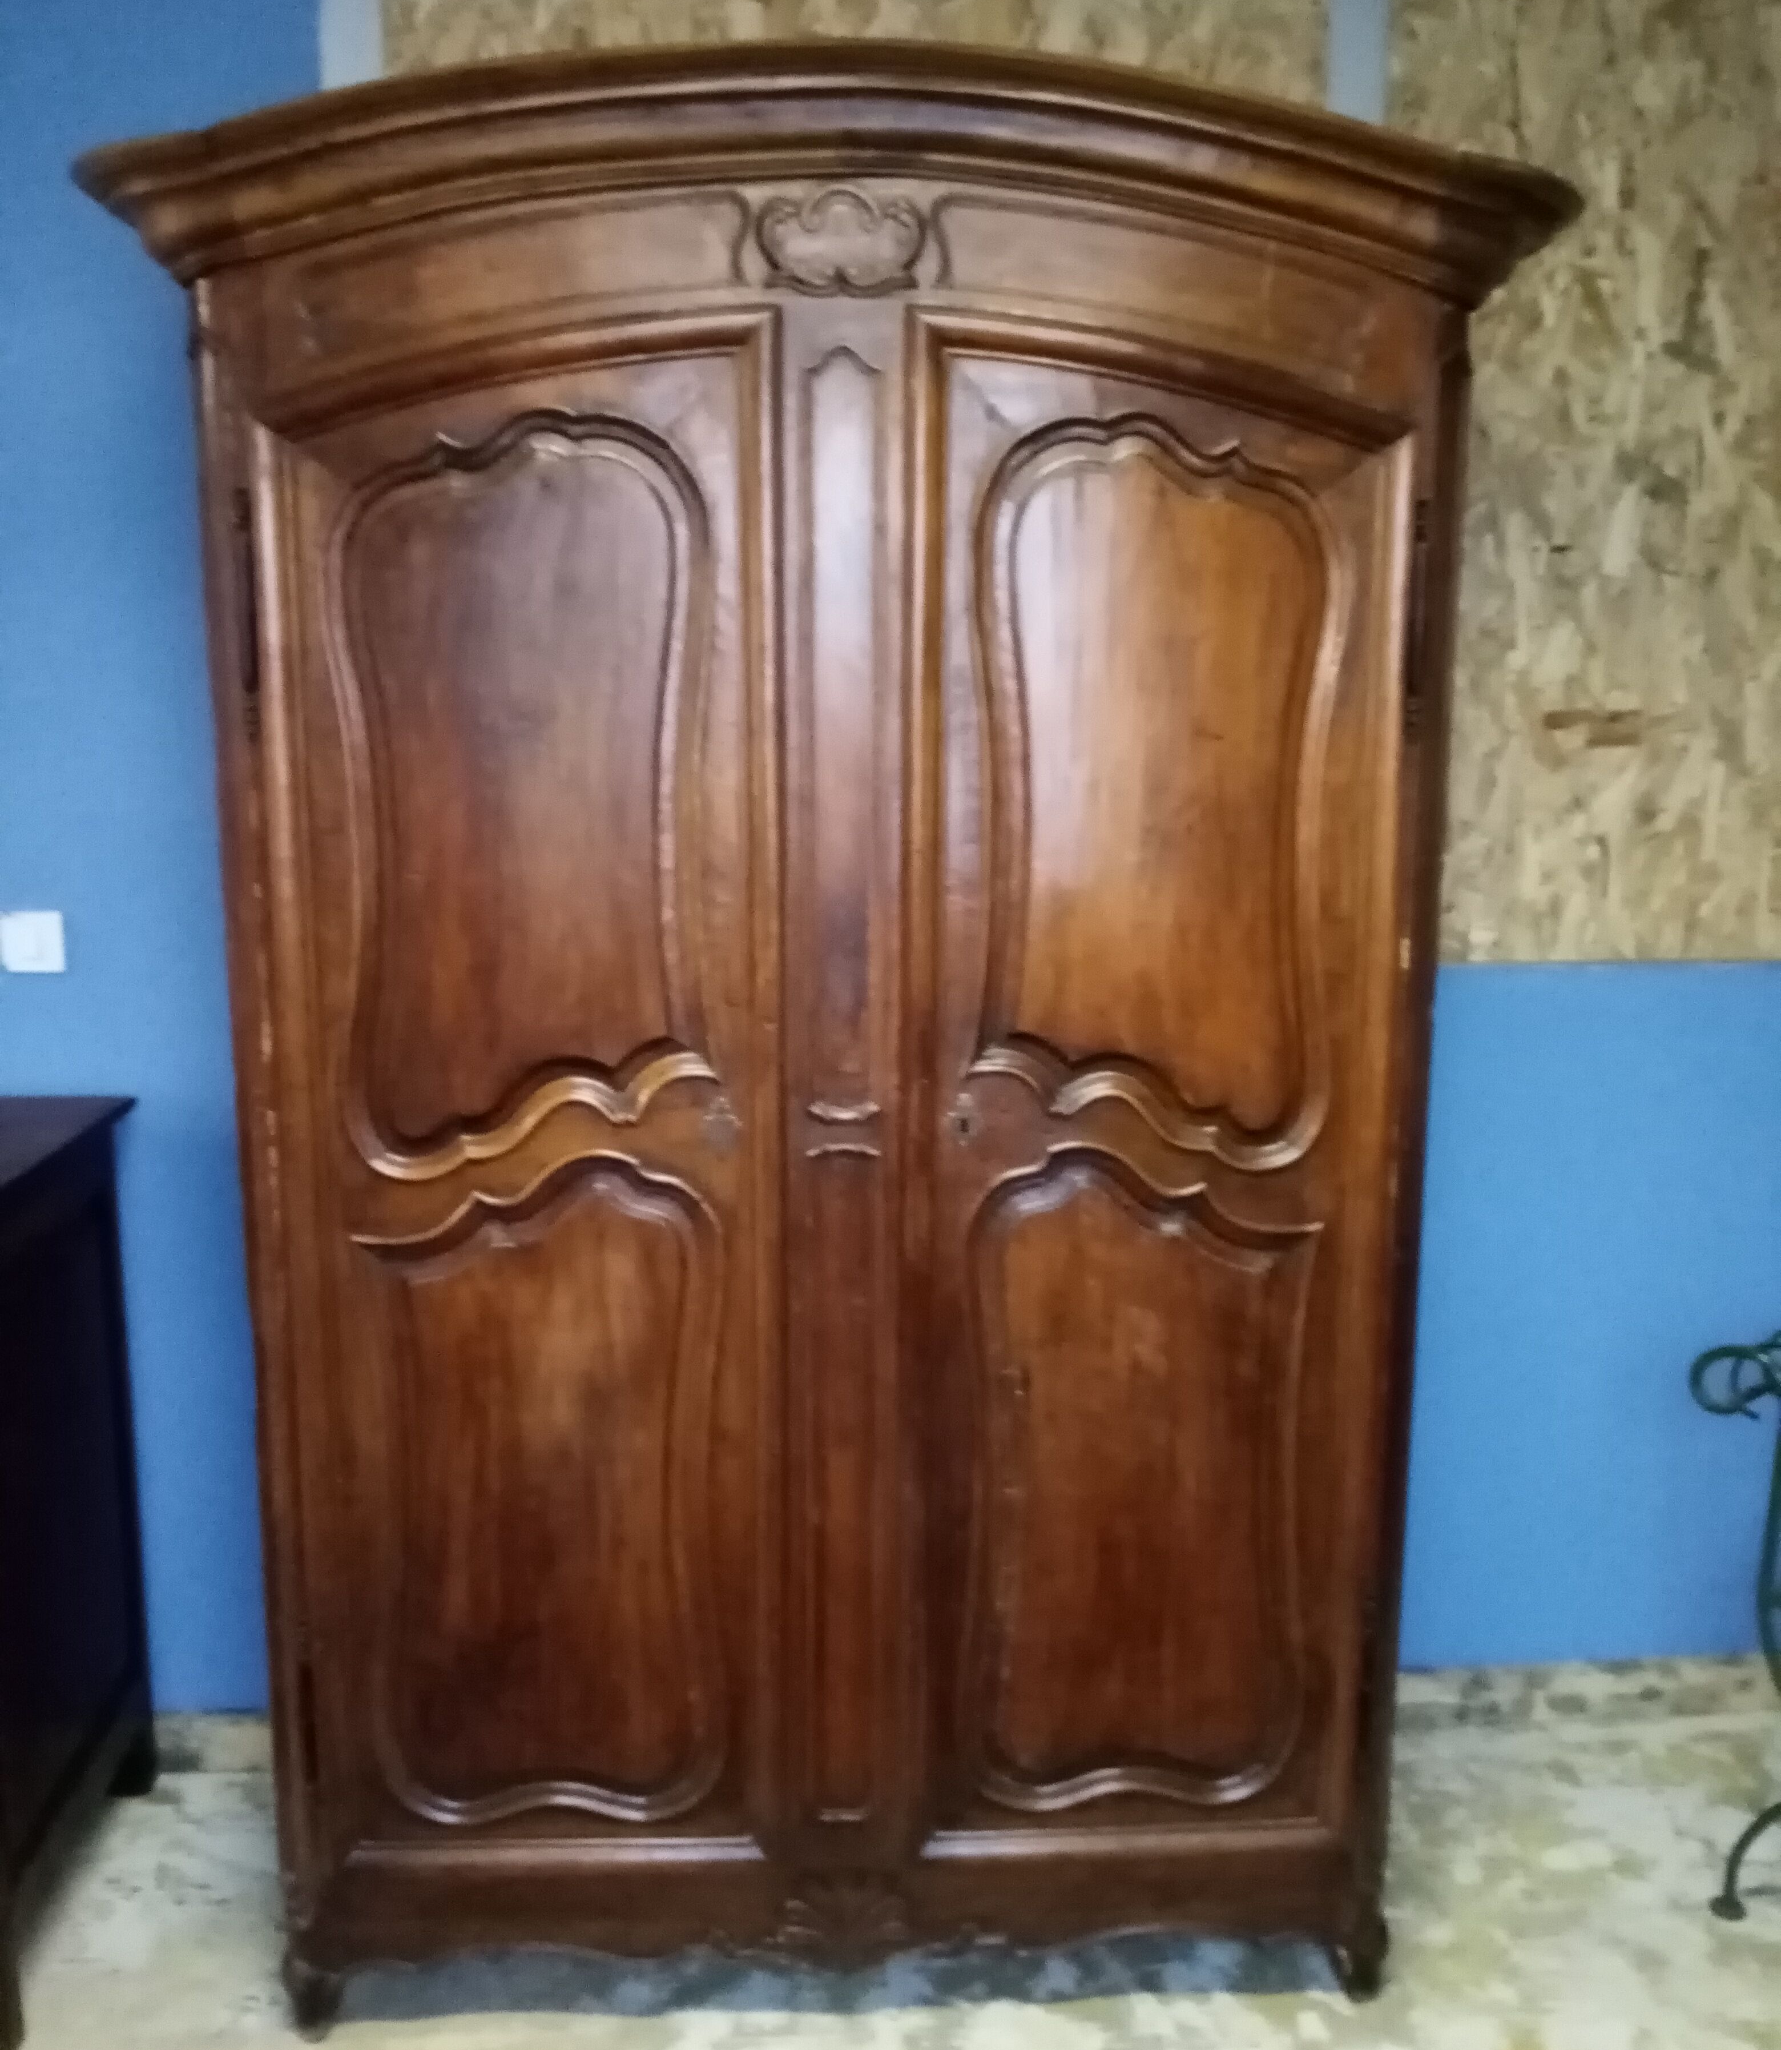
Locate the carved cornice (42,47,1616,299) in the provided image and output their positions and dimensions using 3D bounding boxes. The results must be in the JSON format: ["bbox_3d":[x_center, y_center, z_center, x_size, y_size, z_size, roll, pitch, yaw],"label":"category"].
[{"bbox_3d":[-0.058,-0.873,1.974,1.451,0.215,0.540,0,10,-3],"label":"carved cornice"}]

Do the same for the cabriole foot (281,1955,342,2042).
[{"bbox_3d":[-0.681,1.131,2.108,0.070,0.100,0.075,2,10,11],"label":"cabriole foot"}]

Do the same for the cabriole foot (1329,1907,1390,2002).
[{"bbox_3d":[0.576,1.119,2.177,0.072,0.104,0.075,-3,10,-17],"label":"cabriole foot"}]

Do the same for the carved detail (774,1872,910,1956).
[{"bbox_3d":[-0.057,1.039,2.081,0.164,0.106,0.035,0,9,-3],"label":"carved detail"}]

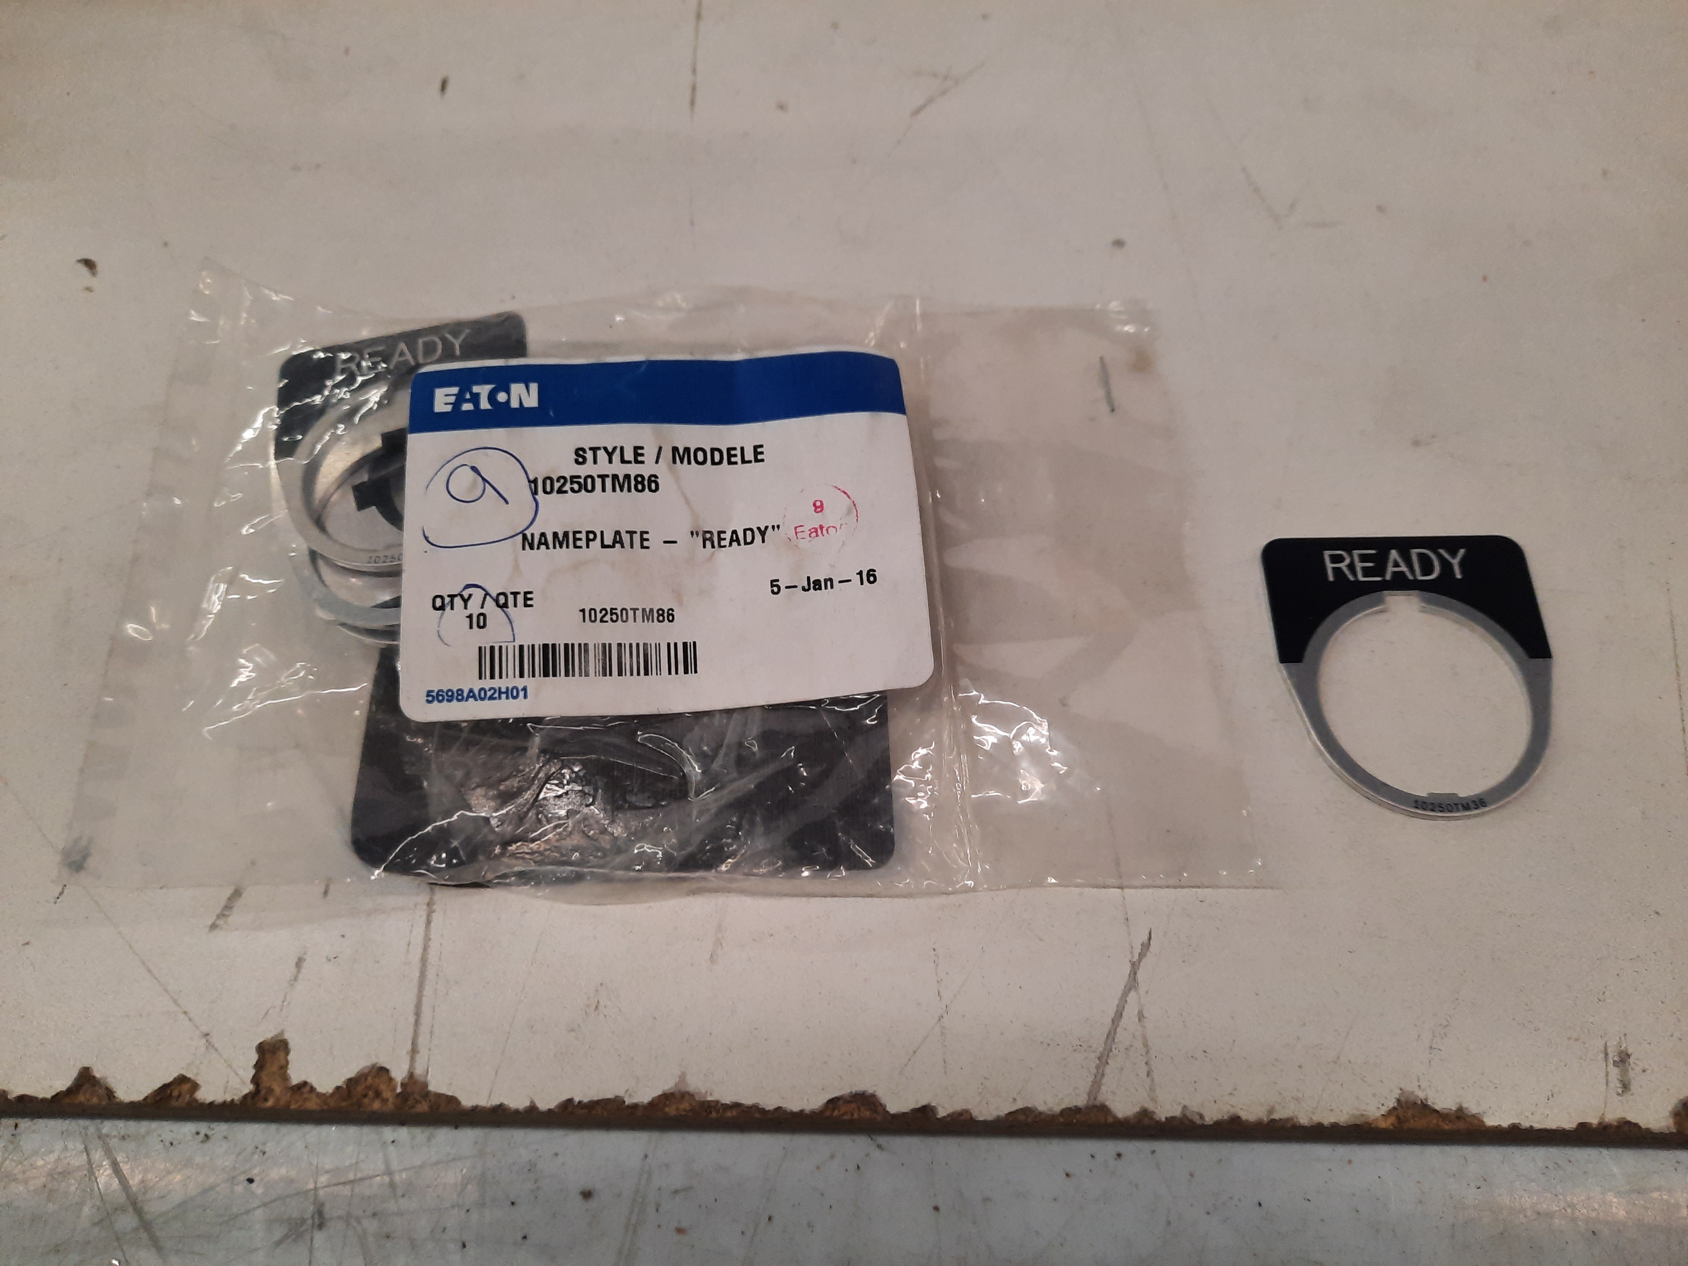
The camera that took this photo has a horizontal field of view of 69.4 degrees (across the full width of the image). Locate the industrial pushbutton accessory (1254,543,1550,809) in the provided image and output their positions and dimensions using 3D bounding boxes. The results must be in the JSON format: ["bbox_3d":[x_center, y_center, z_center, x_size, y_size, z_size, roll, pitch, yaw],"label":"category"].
[{"bbox_3d":[0.083,0.006,0.177,0.039,0.002,0.043,-1,67,2],"label":"industrial pushbutton accessory"}]

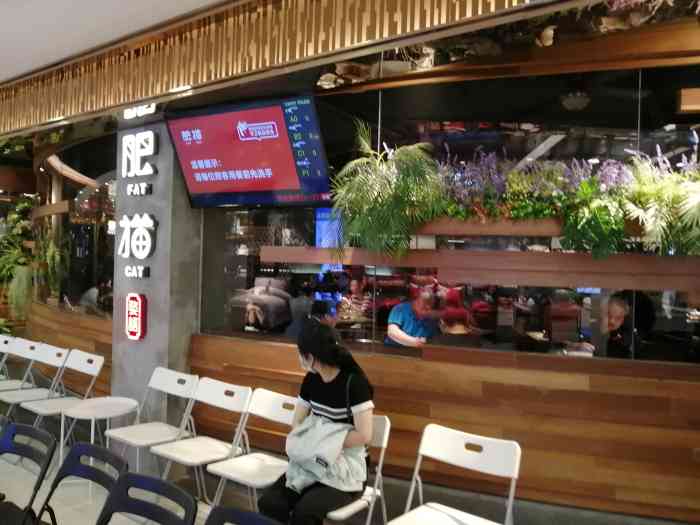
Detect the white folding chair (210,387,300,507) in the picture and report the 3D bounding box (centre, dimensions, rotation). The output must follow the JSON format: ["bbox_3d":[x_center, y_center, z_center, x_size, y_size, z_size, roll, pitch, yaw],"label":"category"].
[{"bbox_3d":[-0.472,1.116,2.746,0.445,0.785,0.450,2,0,33],"label":"white folding chair"}]

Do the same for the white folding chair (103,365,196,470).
[{"bbox_3d":[-1.226,1.094,3.240,0.445,0.785,0.450,2,0,33],"label":"white folding chair"}]

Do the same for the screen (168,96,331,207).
[{"bbox_3d":[-0.701,-0.705,3.555,1.185,0.685,0.070,2,24,24],"label":"screen"}]

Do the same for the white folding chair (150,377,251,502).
[{"bbox_3d":[-0.849,1.105,2.993,0.445,0.785,0.450,2,0,33],"label":"white folding chair"}]

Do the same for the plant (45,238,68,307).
[{"bbox_3d":[-3.070,0.105,5.500,0.200,0.690,0.200,2,0,33],"label":"plant"}]

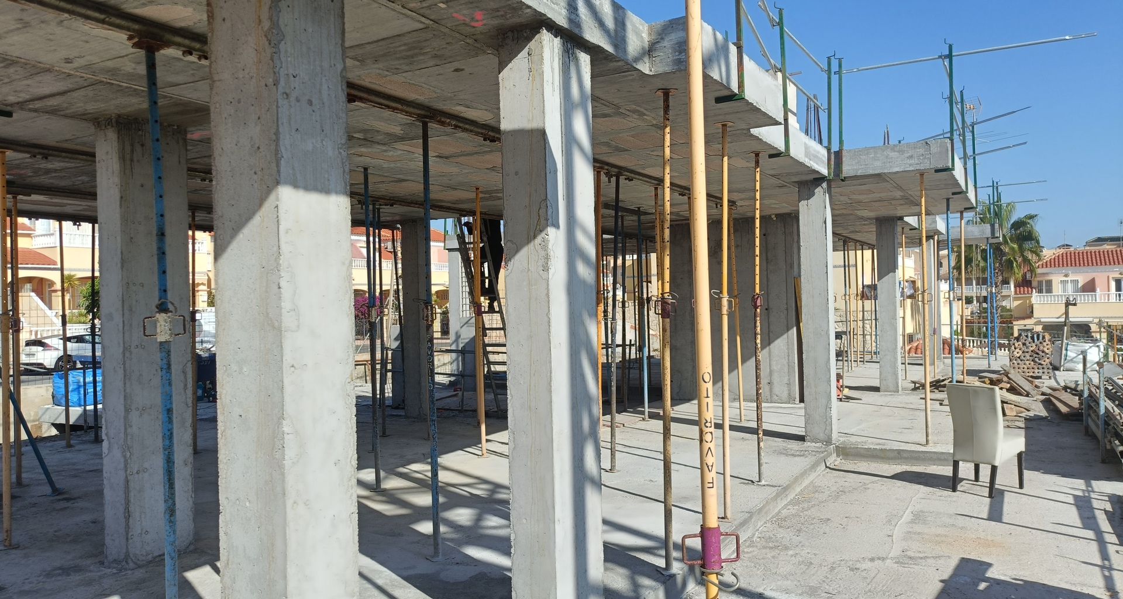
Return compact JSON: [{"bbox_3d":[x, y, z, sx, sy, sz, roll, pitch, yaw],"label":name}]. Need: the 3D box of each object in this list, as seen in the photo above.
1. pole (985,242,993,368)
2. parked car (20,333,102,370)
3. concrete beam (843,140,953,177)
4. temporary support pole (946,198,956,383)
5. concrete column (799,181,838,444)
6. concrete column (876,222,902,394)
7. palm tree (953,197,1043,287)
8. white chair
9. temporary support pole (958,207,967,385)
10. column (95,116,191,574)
[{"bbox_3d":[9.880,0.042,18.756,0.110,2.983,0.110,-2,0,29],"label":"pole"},{"bbox_3d":[-17.934,1.969,30.998,1.800,1.500,4.350,-2,0,29],"label":"parked car"},{"bbox_3d":[3.526,-1.469,8.548,1.086,0.295,0.300,-2,0,30],"label":"concrete beam"},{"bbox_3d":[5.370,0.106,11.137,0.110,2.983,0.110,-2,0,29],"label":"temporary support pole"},{"bbox_3d":[2.884,0.144,9.106,0.292,2.895,0.283,-2,0,30],"label":"concrete column"},{"bbox_3d":[5.505,0.102,13.639,0.295,2.895,0.298,-2,0,30],"label":"concrete column"},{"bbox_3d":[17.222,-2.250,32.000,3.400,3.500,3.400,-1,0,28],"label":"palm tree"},{"bbox_3d":[3.798,1.235,7.292,0.580,0.969,0.450,-1,0,-40],"label":"white chair"},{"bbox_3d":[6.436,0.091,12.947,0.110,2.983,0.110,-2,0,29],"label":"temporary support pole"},{"bbox_3d":[-2.795,0.263,5.460,0.254,2.895,0.467,-2,0,30],"label":"column"}]

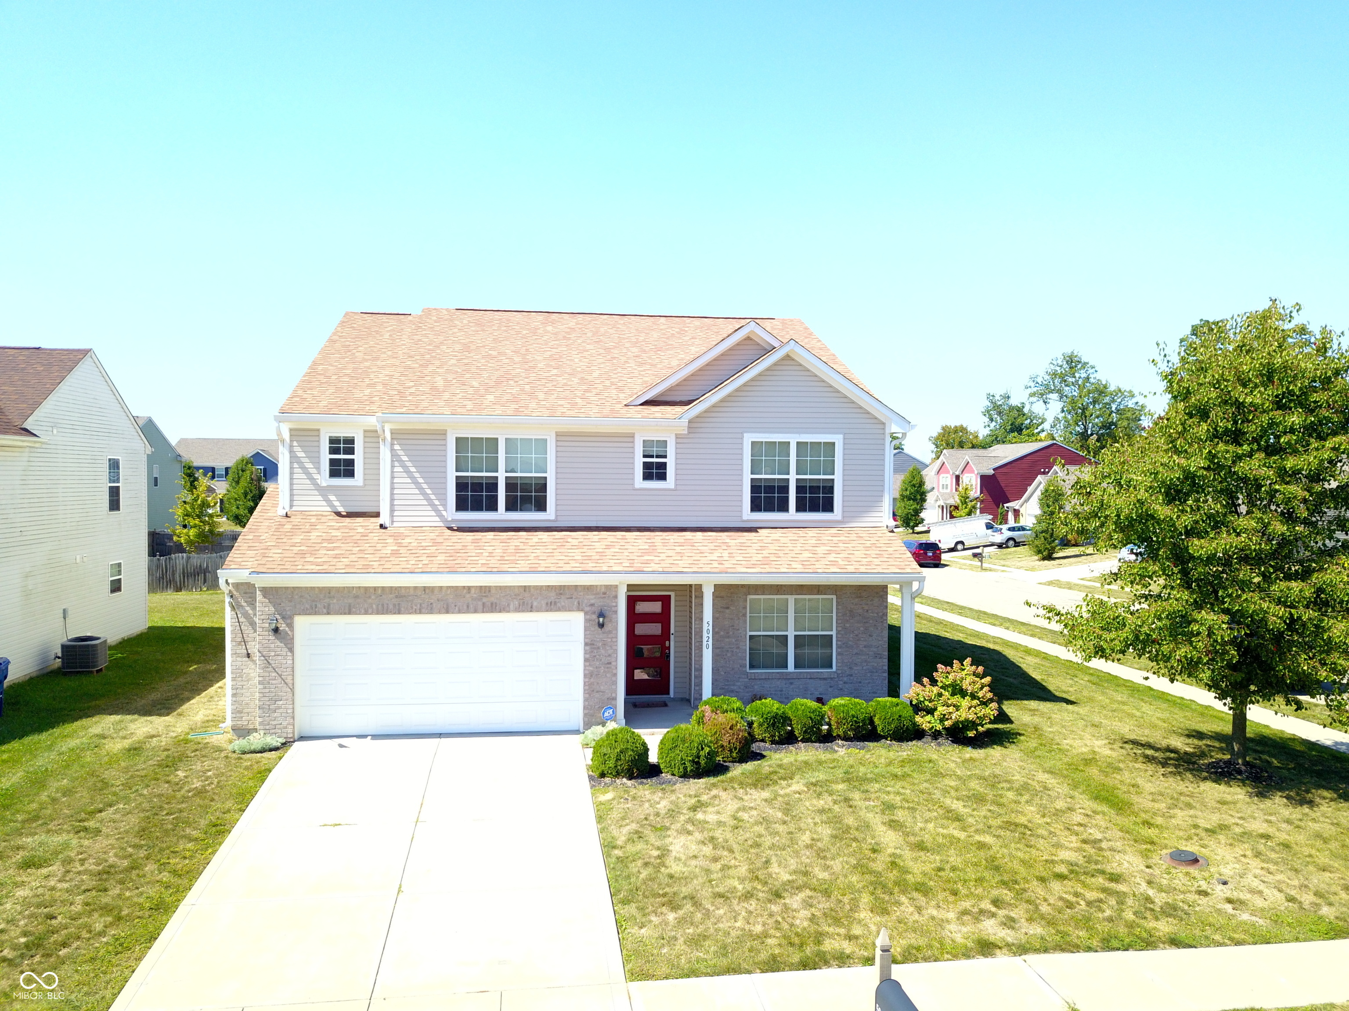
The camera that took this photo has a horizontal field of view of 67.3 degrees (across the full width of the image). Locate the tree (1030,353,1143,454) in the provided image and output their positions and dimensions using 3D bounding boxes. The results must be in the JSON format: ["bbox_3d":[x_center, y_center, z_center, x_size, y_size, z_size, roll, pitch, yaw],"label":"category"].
[{"bbox_3d":[52.841,-9.124,130.321,15.300,21.382,15.300,0,2,-8],"label":"tree"}]

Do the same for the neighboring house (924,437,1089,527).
[{"bbox_3d":[31.454,-1.738,95.639,11.800,8.000,14.500,0,2,-7],"label":"neighboring house"}]

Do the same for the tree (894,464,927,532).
[{"bbox_3d":[21.822,-0.620,93.553,3.000,6.250,3.000,0,2,-7],"label":"tree"}]

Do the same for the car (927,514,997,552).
[{"bbox_3d":[22.734,2.318,78.200,5.700,2.250,2.000,-6,2,-7],"label":"car"}]

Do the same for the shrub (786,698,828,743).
[{"bbox_3d":[2.321,3.758,17.712,0.800,0.780,0.800,0,2,-8],"label":"shrub"}]

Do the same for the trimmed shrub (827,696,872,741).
[{"bbox_3d":[3.076,3.744,17.817,0.820,0.760,0.820,0,2,-8],"label":"trimmed shrub"}]

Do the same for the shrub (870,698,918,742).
[{"bbox_3d":[3.879,3.795,17.930,0.860,0.770,0.860,0,2,-8],"label":"shrub"}]

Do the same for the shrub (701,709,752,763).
[{"bbox_3d":[0.857,3.802,16.652,0.840,0.830,0.840,0,2,-8],"label":"shrub"}]

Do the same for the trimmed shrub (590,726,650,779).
[{"bbox_3d":[-0.860,3.910,16.150,0.950,0.850,0.930,0,2,-7],"label":"trimmed shrub"}]

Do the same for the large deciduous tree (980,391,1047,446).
[{"bbox_3d":[46.303,-7.297,140.255,10.000,17.014,10.000,0,2,-8],"label":"large deciduous tree"}]

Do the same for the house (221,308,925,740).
[{"bbox_3d":[-2.448,-0.550,25.072,12.350,8.750,15.850,0,2,-8],"label":"house"}]

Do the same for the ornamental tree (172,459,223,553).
[{"bbox_3d":[-23.782,0.705,50.565,2.600,5.670,2.600,0,2,-7],"label":"ornamental tree"}]

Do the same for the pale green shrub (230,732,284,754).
[{"bbox_3d":[-7.000,3.980,17.000,0.920,0.380,0.720,0,2,-7],"label":"pale green shrub"}]

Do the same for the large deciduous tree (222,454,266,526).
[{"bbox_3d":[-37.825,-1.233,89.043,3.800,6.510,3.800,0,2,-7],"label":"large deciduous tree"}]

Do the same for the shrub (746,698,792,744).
[{"bbox_3d":[1.640,3.747,17.617,0.820,0.780,0.820,0,2,-8],"label":"shrub"}]

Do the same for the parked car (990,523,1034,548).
[{"bbox_3d":[25.991,2.153,75.140,4.650,1.710,1.840,-6,3,-8],"label":"parked car"}]

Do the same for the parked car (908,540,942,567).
[{"bbox_3d":[17.075,3.225,72.056,2.020,1.780,5.170,0,2,-8],"label":"parked car"}]

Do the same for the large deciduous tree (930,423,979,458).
[{"bbox_3d":[36.598,-4.762,131.964,7.500,11.750,7.500,0,2,-7],"label":"large deciduous tree"}]

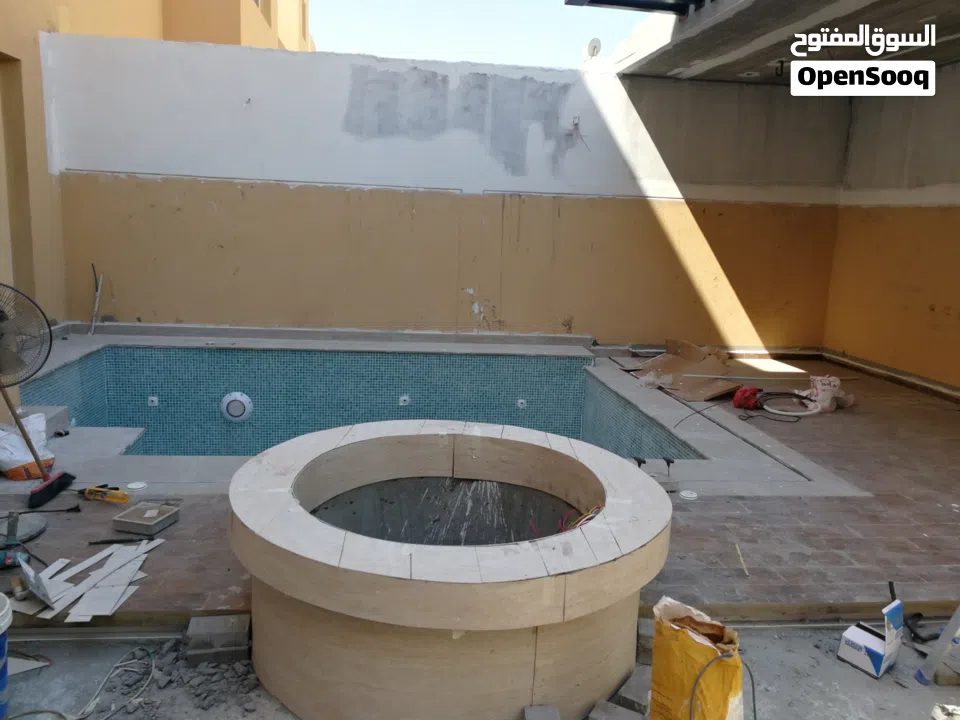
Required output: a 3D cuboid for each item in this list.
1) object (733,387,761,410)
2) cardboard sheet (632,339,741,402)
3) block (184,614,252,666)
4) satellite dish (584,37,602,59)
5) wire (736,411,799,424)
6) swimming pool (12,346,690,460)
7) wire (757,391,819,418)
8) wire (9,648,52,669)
[{"bbox_3d":[2.069,0.303,5.814,0.200,0.165,0.160,6,11,17],"label":"object"},{"bbox_3d":[1.935,0.074,6.939,0.850,0.190,1.750,6,11,15],"label":"cardboard sheet"},{"bbox_3d":[-0.884,0.951,2.539,0.200,0.120,0.110,1,11,-8],"label":"block"},{"bbox_3d":[4.111,-11.268,27.000,0.300,0.660,0.620,11,14,36],"label":"satellite dish"},{"bbox_3d":[2.185,0.418,5.637,0.475,0.030,0.240,3,11,2],"label":"wire"},{"bbox_3d":[-0.969,0.791,5.663,4.353,1.222,2.717,1,11,-8],"label":"swimming pool"},{"bbox_3d":[2.433,0.341,5.920,0.480,0.090,0.500,7,12,23],"label":"wire"},{"bbox_3d":[-1.460,0.970,2.432,0.150,0.040,0.090,0,11,-13],"label":"wire"}]

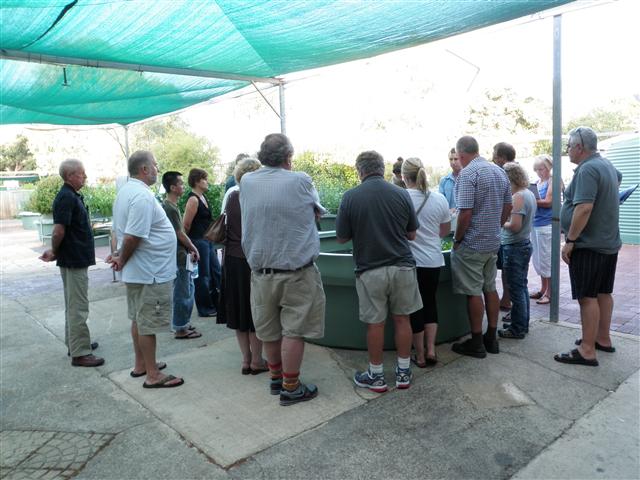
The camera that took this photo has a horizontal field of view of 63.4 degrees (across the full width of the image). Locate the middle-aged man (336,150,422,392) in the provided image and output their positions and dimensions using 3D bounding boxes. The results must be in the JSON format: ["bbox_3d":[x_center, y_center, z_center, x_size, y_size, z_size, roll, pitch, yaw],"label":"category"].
[{"bbox_3d":[0.421,0.219,3.661,0.600,1.690,0.450,-3,7,-7],"label":"middle-aged man"}]

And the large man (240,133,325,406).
[{"bbox_3d":[-0.254,0.186,3.504,0.580,1.792,0.440,1,7,26],"label":"large man"}]

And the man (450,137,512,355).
[{"bbox_3d":[1.310,0.047,4.252,0.540,1.777,0.420,-6,8,-32],"label":"man"}]

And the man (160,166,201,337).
[{"bbox_3d":[-1.388,0.144,5.115,0.420,1.650,0.480,-4,7,-10],"label":"man"}]

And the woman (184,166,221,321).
[{"bbox_3d":[-1.323,0.042,5.829,0.380,1.680,0.460,-1,7,13],"label":"woman"}]

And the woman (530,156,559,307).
[{"bbox_3d":[2.591,-0.117,5.922,0.420,1.650,0.460,-4,7,-17],"label":"woman"}]

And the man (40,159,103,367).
[{"bbox_3d":[-2.138,0.203,4.454,0.540,1.750,0.500,-4,7,-15],"label":"man"}]

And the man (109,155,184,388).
[{"bbox_3d":[-1.304,0.212,3.892,0.560,1.739,0.500,-5,7,-22],"label":"man"}]

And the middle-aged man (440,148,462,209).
[{"bbox_3d":[1.490,-0.095,5.650,0.500,1.760,0.400,1,7,27],"label":"middle-aged man"}]

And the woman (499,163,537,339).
[{"bbox_3d":[1.810,0.081,4.745,0.400,1.558,0.420,1,7,30],"label":"woman"}]

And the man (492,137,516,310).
[{"bbox_3d":[1.961,-0.140,5.532,0.400,1.806,0.500,0,7,22],"label":"man"}]

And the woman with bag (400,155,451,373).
[{"bbox_3d":[0.821,0.172,4.029,0.460,1.617,0.380,-4,7,-13],"label":"woman with bag"}]

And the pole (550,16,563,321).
[{"bbox_3d":[2.248,-0.635,4.929,0.080,2.904,0.080,1,7,26],"label":"pole"}]

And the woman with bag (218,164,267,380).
[{"bbox_3d":[-0.546,0.226,4.070,0.420,1.660,0.500,-8,9,-41],"label":"woman with bag"}]

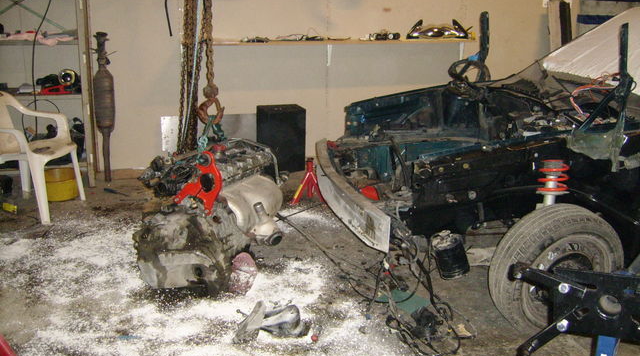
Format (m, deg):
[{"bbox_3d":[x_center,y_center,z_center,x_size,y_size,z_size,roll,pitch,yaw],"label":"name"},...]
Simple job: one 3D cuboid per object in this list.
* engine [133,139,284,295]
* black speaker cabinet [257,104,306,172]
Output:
[{"bbox_3d":[-0.546,0.135,3.490,0.590,0.650,0.750,5,13,20],"label":"engine"},{"bbox_3d":[-0.366,-0.370,6.140,0.385,0.570,0.450,-2,12,-14],"label":"black speaker cabinet"}]

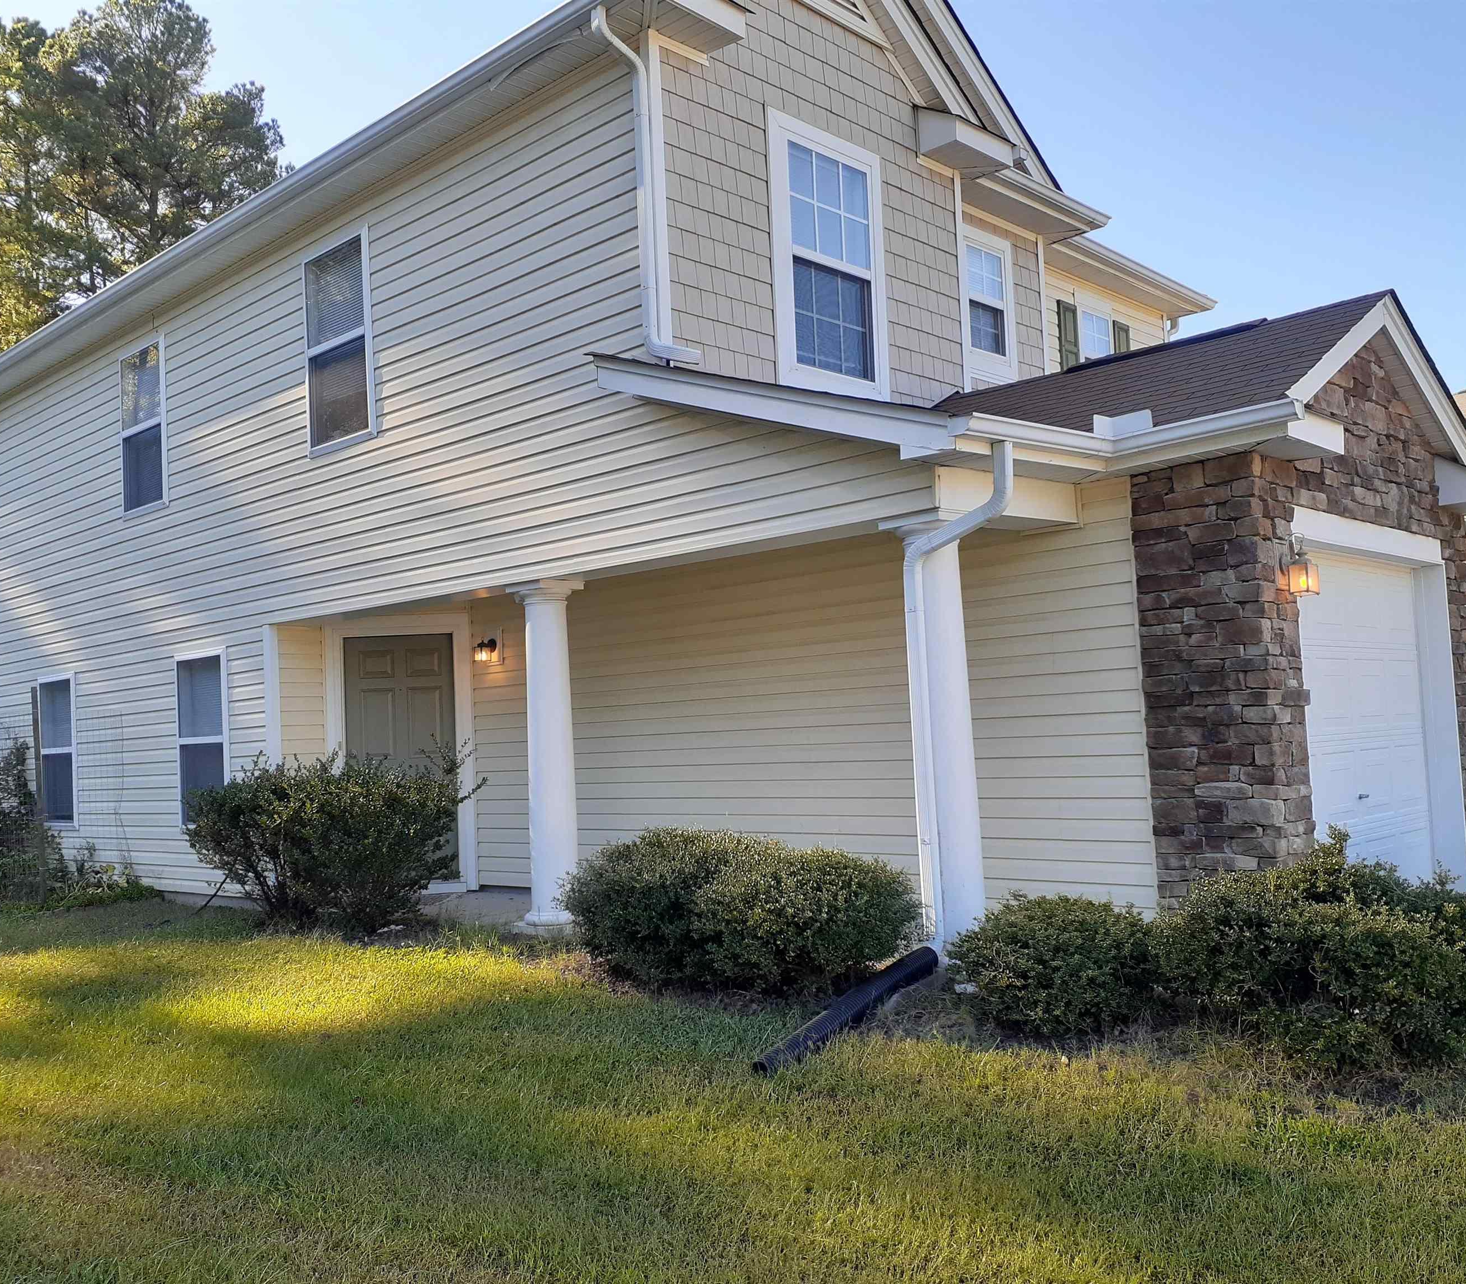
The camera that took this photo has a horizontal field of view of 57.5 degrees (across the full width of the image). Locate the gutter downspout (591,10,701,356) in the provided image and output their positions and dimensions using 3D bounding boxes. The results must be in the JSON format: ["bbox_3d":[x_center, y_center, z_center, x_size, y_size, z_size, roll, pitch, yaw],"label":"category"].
[{"bbox_3d":[-0.479,-2.581,7.465,0.470,2.114,0.381,-6,-5,44],"label":"gutter downspout"}]

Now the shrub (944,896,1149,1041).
[{"bbox_3d":[1.315,1.327,5.538,0.820,0.560,0.800,-6,-4,42],"label":"shrub"}]

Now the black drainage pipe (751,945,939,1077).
[{"bbox_3d":[0.517,1.554,5.673,0.125,0.150,1.449,-6,2,36],"label":"black drainage pipe"}]

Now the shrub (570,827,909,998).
[{"bbox_3d":[-0.024,1.362,6.893,2.100,0.800,1.000,-6,-4,42],"label":"shrub"}]

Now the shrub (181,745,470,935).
[{"bbox_3d":[-2.898,1.415,9.456,1.750,1.300,1.500,-6,-5,44],"label":"shrub"}]

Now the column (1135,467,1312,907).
[{"bbox_3d":[2.516,0.315,6.862,0.699,2.422,0.423,-6,-5,44],"label":"column"}]

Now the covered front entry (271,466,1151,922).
[{"bbox_3d":[-0.796,0.639,8.912,6.600,2.420,1.420,-6,-4,42],"label":"covered front entry"}]

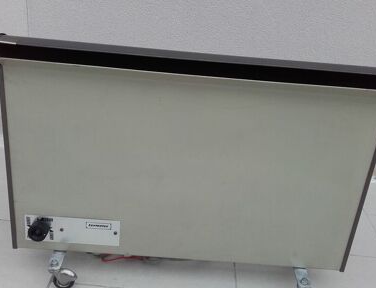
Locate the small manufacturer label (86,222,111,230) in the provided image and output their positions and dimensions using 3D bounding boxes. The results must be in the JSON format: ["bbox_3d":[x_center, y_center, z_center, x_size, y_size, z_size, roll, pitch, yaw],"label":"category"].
[{"bbox_3d":[-0.197,0.183,0.886,0.056,0.017,0.002,5,22,-2],"label":"small manufacturer label"}]

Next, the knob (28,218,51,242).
[{"bbox_3d":[-0.322,0.188,0.871,0.036,0.036,0.035,5,22,-2],"label":"knob"}]

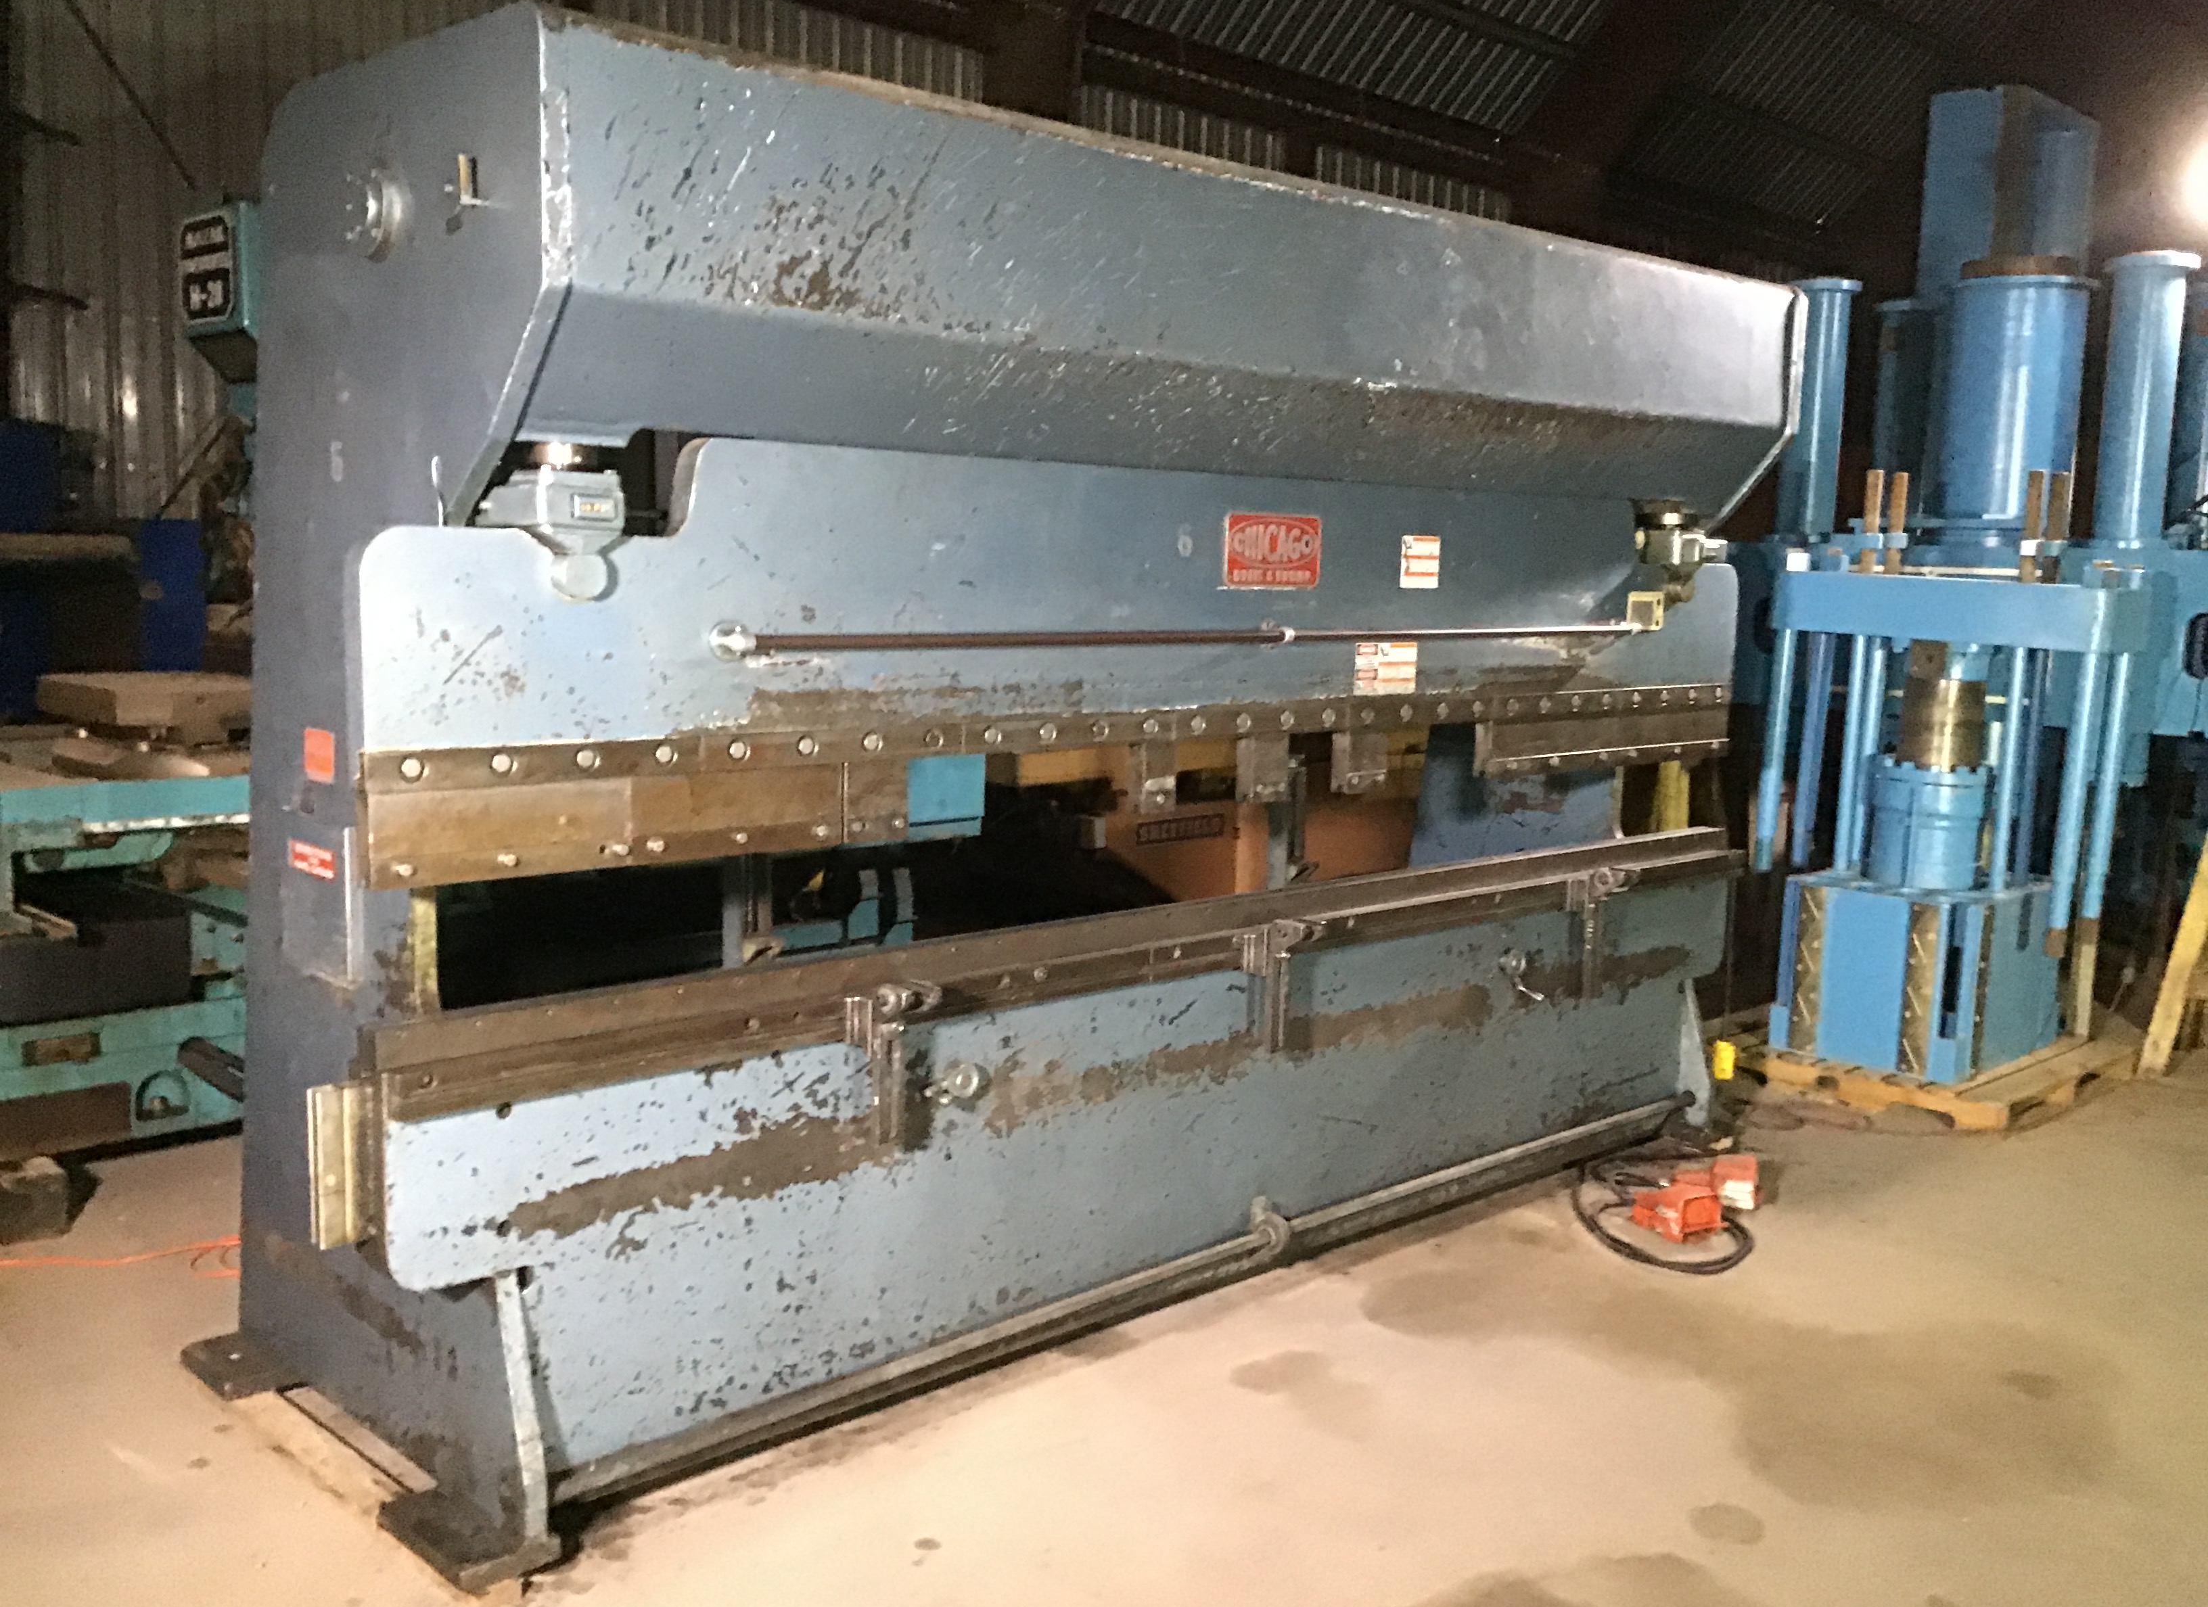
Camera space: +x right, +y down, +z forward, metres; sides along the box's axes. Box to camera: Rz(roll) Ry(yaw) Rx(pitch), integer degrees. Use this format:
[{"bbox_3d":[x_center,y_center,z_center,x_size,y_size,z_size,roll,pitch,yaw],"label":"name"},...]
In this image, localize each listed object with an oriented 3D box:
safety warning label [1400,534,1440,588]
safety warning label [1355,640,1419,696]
[{"bbox_3d":[0.805,-0.612,5.019,0.156,0.132,0.004,-5,10,-43],"label":"safety warning label"},{"bbox_3d":[0.711,-0.338,4.974,0.244,0.129,0.004,-5,10,-43],"label":"safety warning label"}]

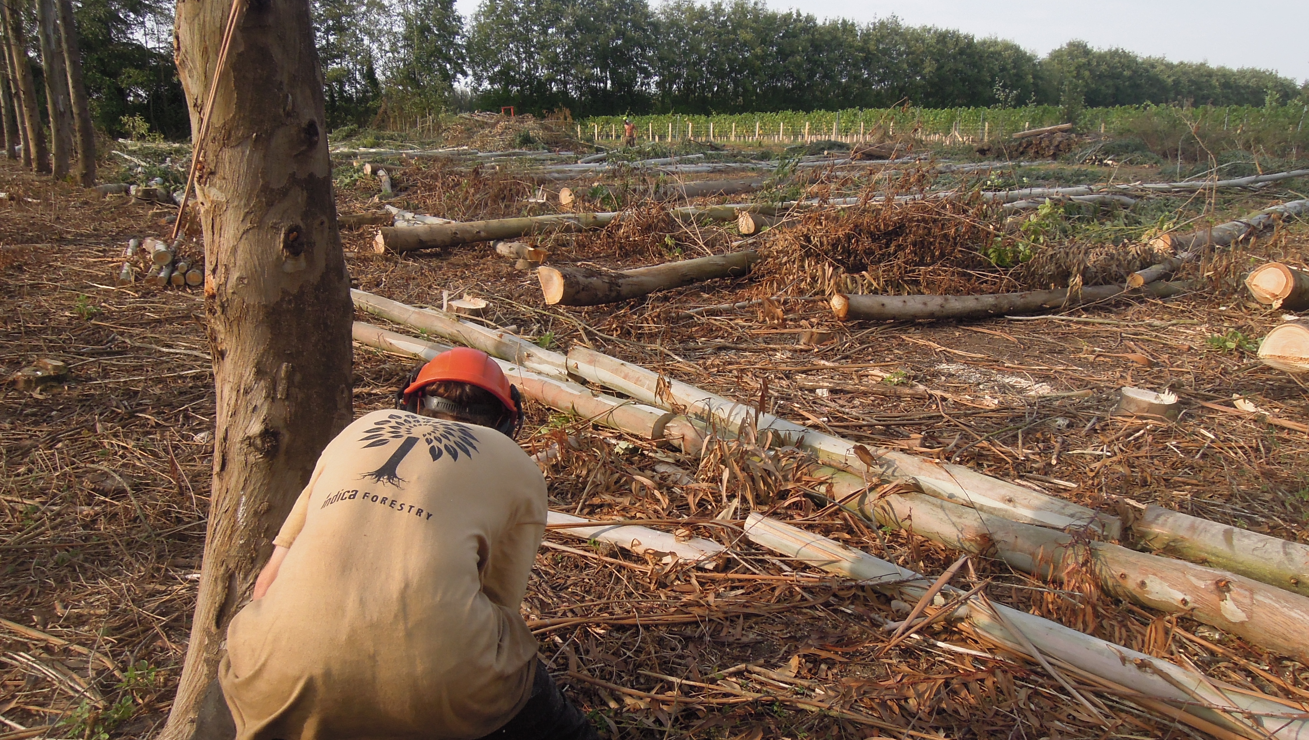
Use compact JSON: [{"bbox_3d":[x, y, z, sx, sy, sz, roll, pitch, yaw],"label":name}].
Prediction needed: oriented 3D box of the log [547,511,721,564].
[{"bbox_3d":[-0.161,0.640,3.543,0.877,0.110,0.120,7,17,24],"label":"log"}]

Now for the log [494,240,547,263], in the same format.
[{"bbox_3d":[-1.647,-1.443,10.986,0.180,0.180,0.878,-12,19,-37],"label":"log"}]

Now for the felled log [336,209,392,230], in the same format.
[{"bbox_3d":[-4.846,-2.373,14.419,0.210,0.210,1.550,10,19,34],"label":"felled log"}]

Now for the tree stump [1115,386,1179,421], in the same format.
[{"bbox_3d":[2.724,0.190,5.021,0.340,0.130,0.340,0,15,0],"label":"tree stump"}]

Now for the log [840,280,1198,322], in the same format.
[{"bbox_3d":[3.176,-0.626,7.822,3.480,0.250,0.250,-5,16,-15],"label":"log"}]

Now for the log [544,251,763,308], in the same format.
[{"bbox_3d":[0.162,-0.968,9.000,2.759,0.340,0.350,-12,19,-35],"label":"log"}]

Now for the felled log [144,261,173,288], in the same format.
[{"bbox_3d":[-5.302,-1.041,9.759,0.270,0.140,1.135,-6,16,-20],"label":"felled log"}]

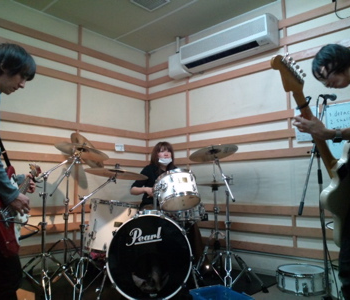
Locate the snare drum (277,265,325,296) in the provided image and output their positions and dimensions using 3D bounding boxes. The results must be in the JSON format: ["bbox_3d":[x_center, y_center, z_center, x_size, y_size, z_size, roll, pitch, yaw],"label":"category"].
[{"bbox_3d":[1.044,1.067,2.678,0.378,0.160,0.378,-3,-8,20],"label":"snare drum"}]

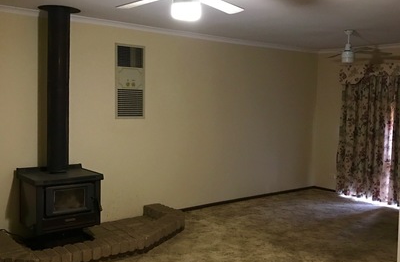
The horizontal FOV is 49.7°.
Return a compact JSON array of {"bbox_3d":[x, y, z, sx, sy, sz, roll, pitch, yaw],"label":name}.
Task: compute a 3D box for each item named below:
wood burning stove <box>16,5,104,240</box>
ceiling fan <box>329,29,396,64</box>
[{"bbox_3d":[-1.411,-0.077,4.310,0.690,2.290,0.630,-2,5,-39],"label":"wood burning stove"},{"bbox_3d":[1.839,-1.034,5.342,1.100,0.410,1.100,1,4,-9],"label":"ceiling fan"}]

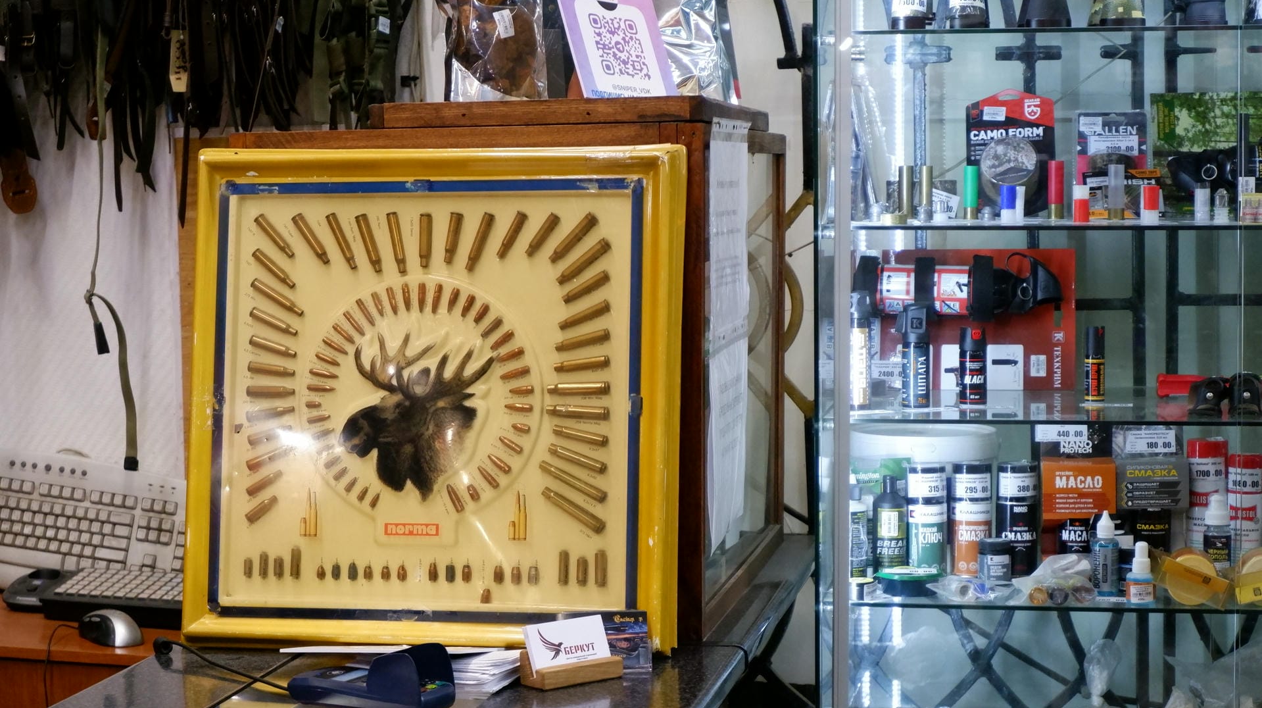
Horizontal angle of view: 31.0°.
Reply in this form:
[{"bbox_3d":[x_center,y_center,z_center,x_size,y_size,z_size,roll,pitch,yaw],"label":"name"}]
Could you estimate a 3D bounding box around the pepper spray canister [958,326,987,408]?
[{"bbox_3d":[0.434,0.016,2.880,0.035,0.099,0.035,0,4,0],"label":"pepper spray canister"}]

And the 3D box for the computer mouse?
[{"bbox_3d":[-0.710,0.371,3.114,0.110,0.041,0.064,4,6,45],"label":"computer mouse"}]

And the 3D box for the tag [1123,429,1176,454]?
[{"bbox_3d":[0.676,0.114,2.960,0.064,0.029,0.002,0,4,7],"label":"tag"}]

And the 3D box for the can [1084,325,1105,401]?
[{"bbox_3d":[0.589,0.013,2.890,0.025,0.096,0.025,-1,5,-13],"label":"can"}]

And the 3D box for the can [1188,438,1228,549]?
[{"bbox_3d":[0.740,0.196,2.920,0.052,0.173,0.052,1,5,19],"label":"can"}]

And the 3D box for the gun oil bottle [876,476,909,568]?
[{"bbox_3d":[0.331,0.220,2.905,0.043,0.132,0.043,0,4,1],"label":"gun oil bottle"}]

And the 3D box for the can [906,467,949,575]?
[{"bbox_3d":[0.382,0.213,2.930,0.050,0.143,0.050,0,4,-5],"label":"can"}]

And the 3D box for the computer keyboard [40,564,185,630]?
[{"bbox_3d":[-0.645,0.350,3.286,0.370,0.056,0.165,1,5,16],"label":"computer keyboard"}]

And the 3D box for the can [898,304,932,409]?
[{"bbox_3d":[0.356,0.003,2.855,0.042,0.131,0.036,-2,5,-18],"label":"can"}]

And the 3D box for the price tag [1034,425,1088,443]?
[{"bbox_3d":[0.551,0.099,2.910,0.066,0.030,0.002,0,4,7],"label":"price tag"}]

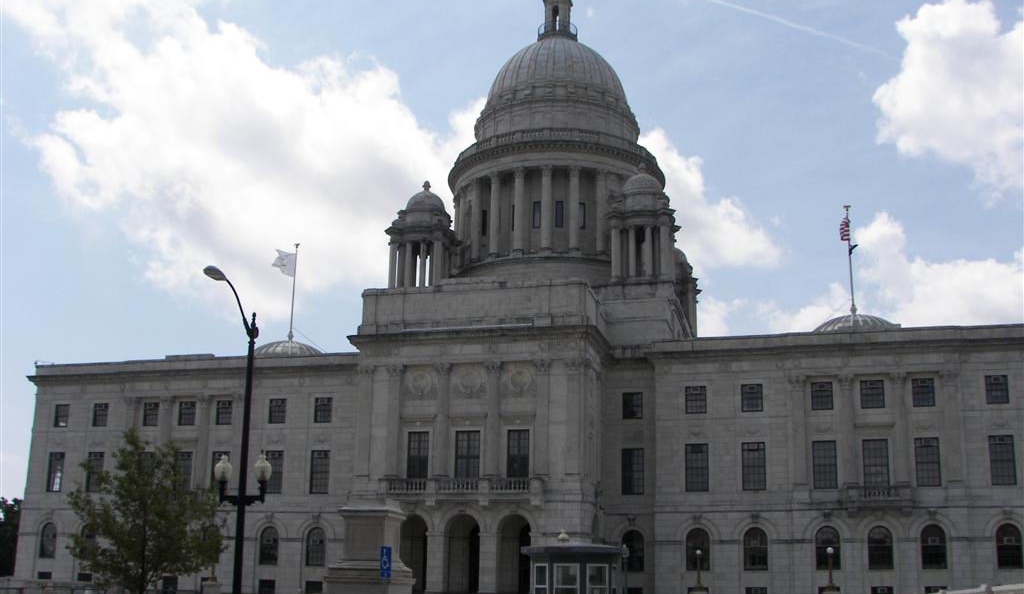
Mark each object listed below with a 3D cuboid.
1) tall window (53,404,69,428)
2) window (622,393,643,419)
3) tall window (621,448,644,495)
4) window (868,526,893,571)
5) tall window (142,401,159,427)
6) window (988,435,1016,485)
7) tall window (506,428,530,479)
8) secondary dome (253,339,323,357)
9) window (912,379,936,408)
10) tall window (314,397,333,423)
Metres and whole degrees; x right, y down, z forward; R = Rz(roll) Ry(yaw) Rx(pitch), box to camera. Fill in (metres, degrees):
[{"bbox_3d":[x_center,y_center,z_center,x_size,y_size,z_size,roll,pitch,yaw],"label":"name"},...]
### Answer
[{"bbox_3d":[-44.618,11.798,105.632,1.692,2.300,0.403,-3,-16,15],"label":"tall window"},{"bbox_3d":[10.771,9.698,95.183,1.770,2.500,0.300,-3,-15,15],"label":"window"},{"bbox_3d":[10.262,14.834,90.317,1.880,3.950,0.300,-3,-14,14],"label":"tall window"},{"bbox_3d":[28.841,19.645,83.346,1.864,3.418,0.300,-3,-15,15],"label":"window"},{"bbox_3d":[-34.789,11.358,102.765,1.700,2.300,0.300,-3,-14,14],"label":"tall window"},{"bbox_3d":[38.154,12.705,82.750,1.873,3.929,0.300,-3,-15,15],"label":"window"},{"bbox_3d":[0.487,12.181,82.359,1.800,3.950,0.300,-3,-14,14],"label":"tall window"},{"bbox_3d":[-25.429,6.229,121.704,9.000,2.600,9.000,-3,-15,15],"label":"secondary dome"},{"bbox_3d":[32.805,7.612,84.907,1.692,2.300,0.403,-3,-16,15],"label":"window"},{"bbox_3d":[-16.851,10.146,95.194,1.656,2.237,0.350,-3,-15,14],"label":"tall window"}]

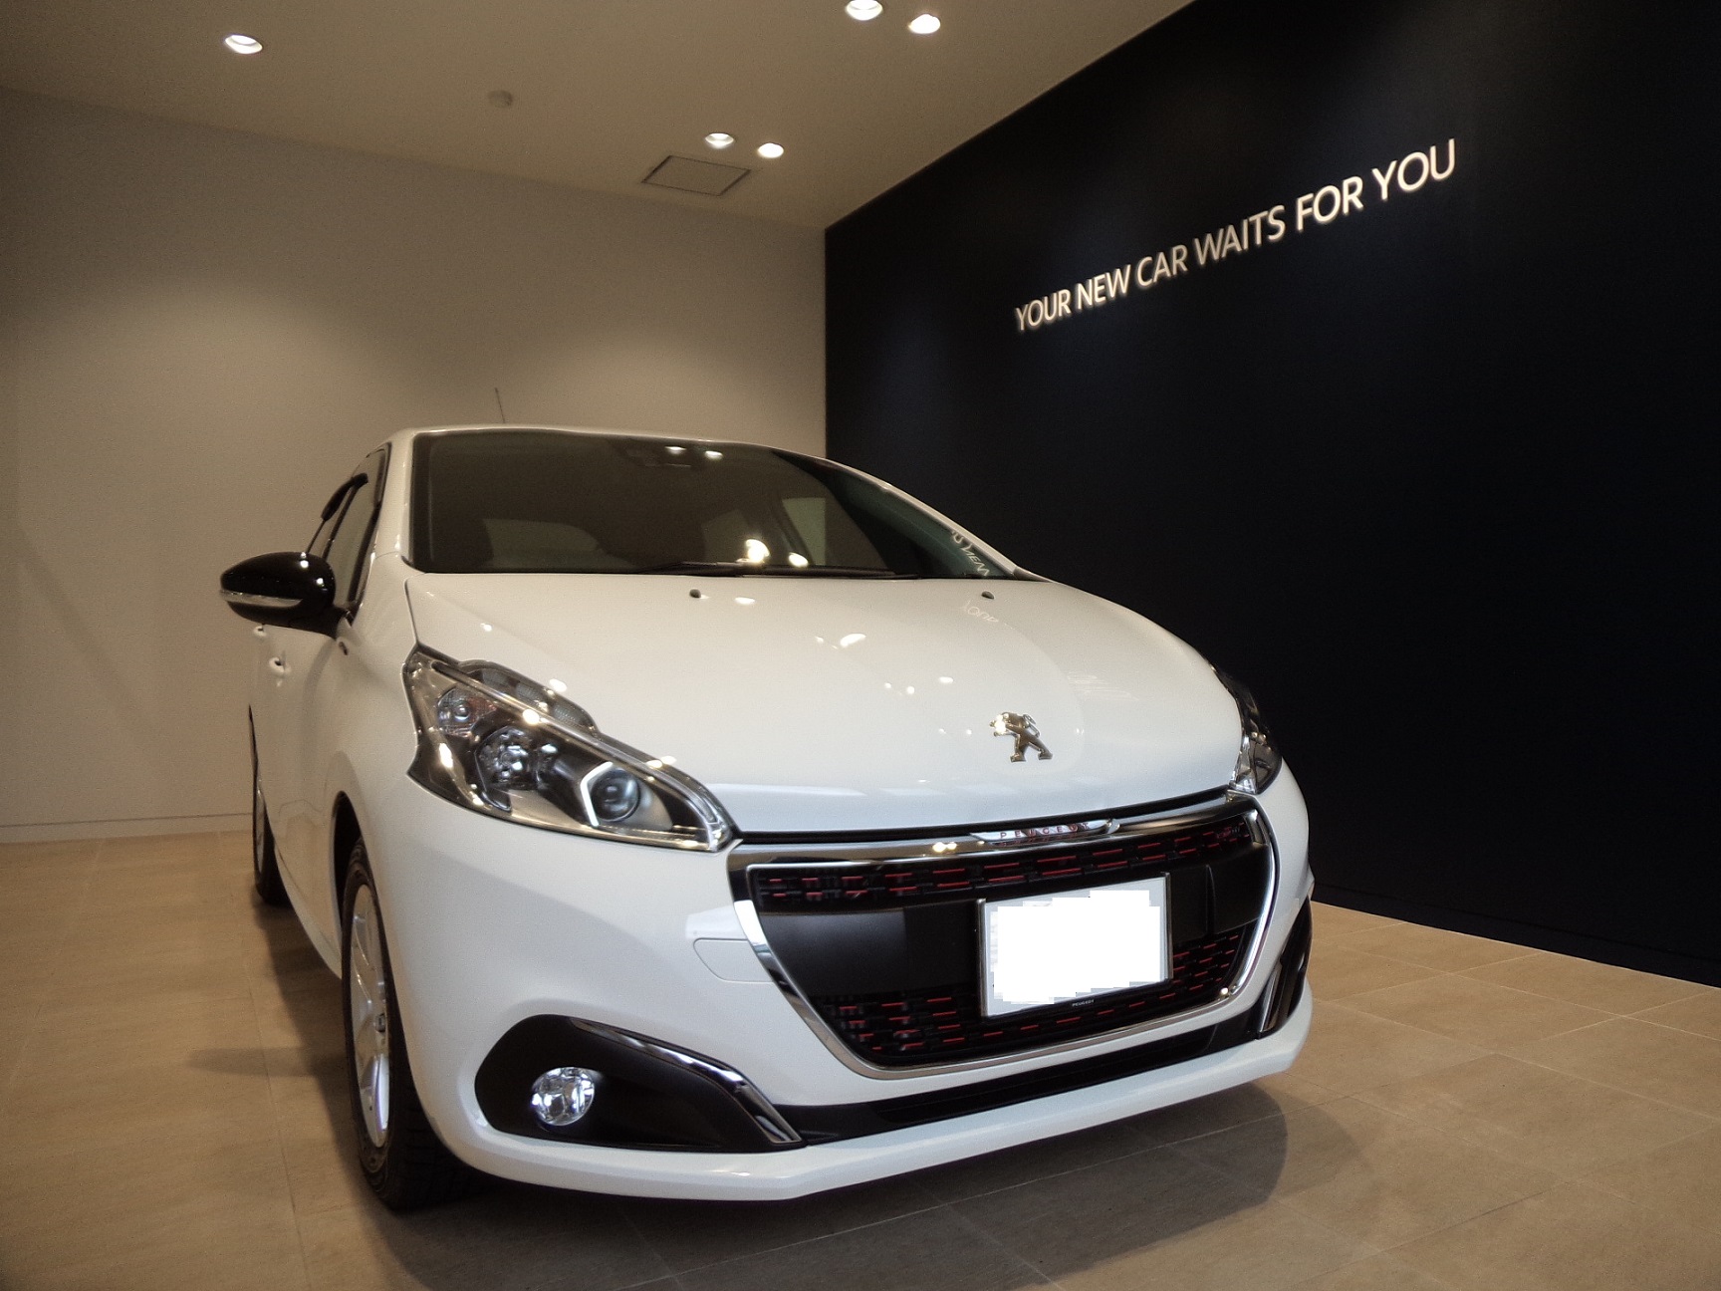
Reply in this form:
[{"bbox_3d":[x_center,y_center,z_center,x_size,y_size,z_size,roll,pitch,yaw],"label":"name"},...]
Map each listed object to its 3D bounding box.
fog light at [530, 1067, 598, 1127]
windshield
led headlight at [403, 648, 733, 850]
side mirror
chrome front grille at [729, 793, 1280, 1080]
[{"bbox_3d":[-0.388,0.586,1.691,0.084,0.078,0.055,-1,1,-29],"label":"fog light"},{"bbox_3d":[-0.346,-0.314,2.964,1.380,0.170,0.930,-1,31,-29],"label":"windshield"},{"bbox_3d":[-0.436,0.140,1.869,0.345,0.270,0.520,-1,1,-29],"label":"led headlight"},{"bbox_3d":[-1.169,-0.106,2.604,0.215,0.160,0.130,-1,1,-29],"label":"side mirror"},{"bbox_3d":[0.265,0.408,1.889,0.920,0.310,0.180,-1,1,-29],"label":"chrome front grille"}]

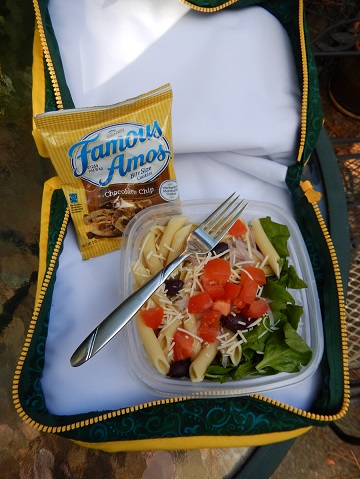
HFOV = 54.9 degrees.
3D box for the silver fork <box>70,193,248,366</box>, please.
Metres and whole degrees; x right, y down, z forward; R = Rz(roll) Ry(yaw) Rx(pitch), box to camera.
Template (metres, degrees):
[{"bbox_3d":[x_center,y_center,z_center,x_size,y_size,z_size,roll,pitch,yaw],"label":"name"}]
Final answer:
[{"bbox_3d":[-0.011,0.026,0.274,0.025,0.018,0.189,42,72,12],"label":"silver fork"}]

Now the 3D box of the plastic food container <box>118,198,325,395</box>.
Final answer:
[{"bbox_3d":[0.030,0.048,0.301,0.157,0.055,0.157,-4,69,-5],"label":"plastic food container"}]

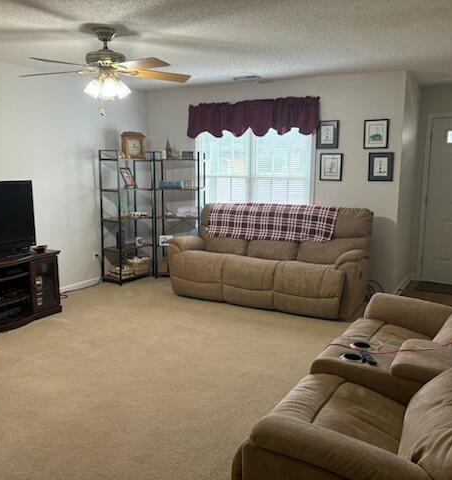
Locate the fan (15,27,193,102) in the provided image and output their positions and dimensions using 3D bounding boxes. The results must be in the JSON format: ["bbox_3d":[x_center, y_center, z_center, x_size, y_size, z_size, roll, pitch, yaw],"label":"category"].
[{"bbox_3d":[-0.894,-1.279,3.505,1.300,0.520,1.290,5,10,29],"label":"fan"}]

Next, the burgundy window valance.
[{"bbox_3d":[0.302,-1.533,6.123,1.840,0.440,0.130,5,10,29],"label":"burgundy window valance"}]

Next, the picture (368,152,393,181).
[{"bbox_3d":[1.706,-0.798,5.288,0.267,0.313,0.025,5,10,28],"label":"picture"}]

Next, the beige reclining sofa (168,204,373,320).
[{"bbox_3d":[0.452,0.138,5.309,2.090,1.005,0.970,5,10,28],"label":"beige reclining sofa"}]

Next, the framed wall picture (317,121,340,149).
[{"bbox_3d":[1.213,-1.247,5.719,0.266,0.322,0.025,5,10,29],"label":"framed wall picture"}]

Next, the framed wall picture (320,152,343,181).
[{"bbox_3d":[1.262,-0.865,5.750,0.266,0.322,0.025,5,10,29],"label":"framed wall picture"}]

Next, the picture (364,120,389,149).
[{"bbox_3d":[1.651,-1.159,5.262,0.267,0.313,0.025,5,10,28],"label":"picture"}]

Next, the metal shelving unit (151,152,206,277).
[{"bbox_3d":[-0.581,-0.306,6.163,0.600,1.615,0.315,2,9,11],"label":"metal shelving unit"}]

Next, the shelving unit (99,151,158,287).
[{"bbox_3d":[-1.226,-0.290,6.034,0.315,1.615,0.600,6,11,33],"label":"shelving unit"}]

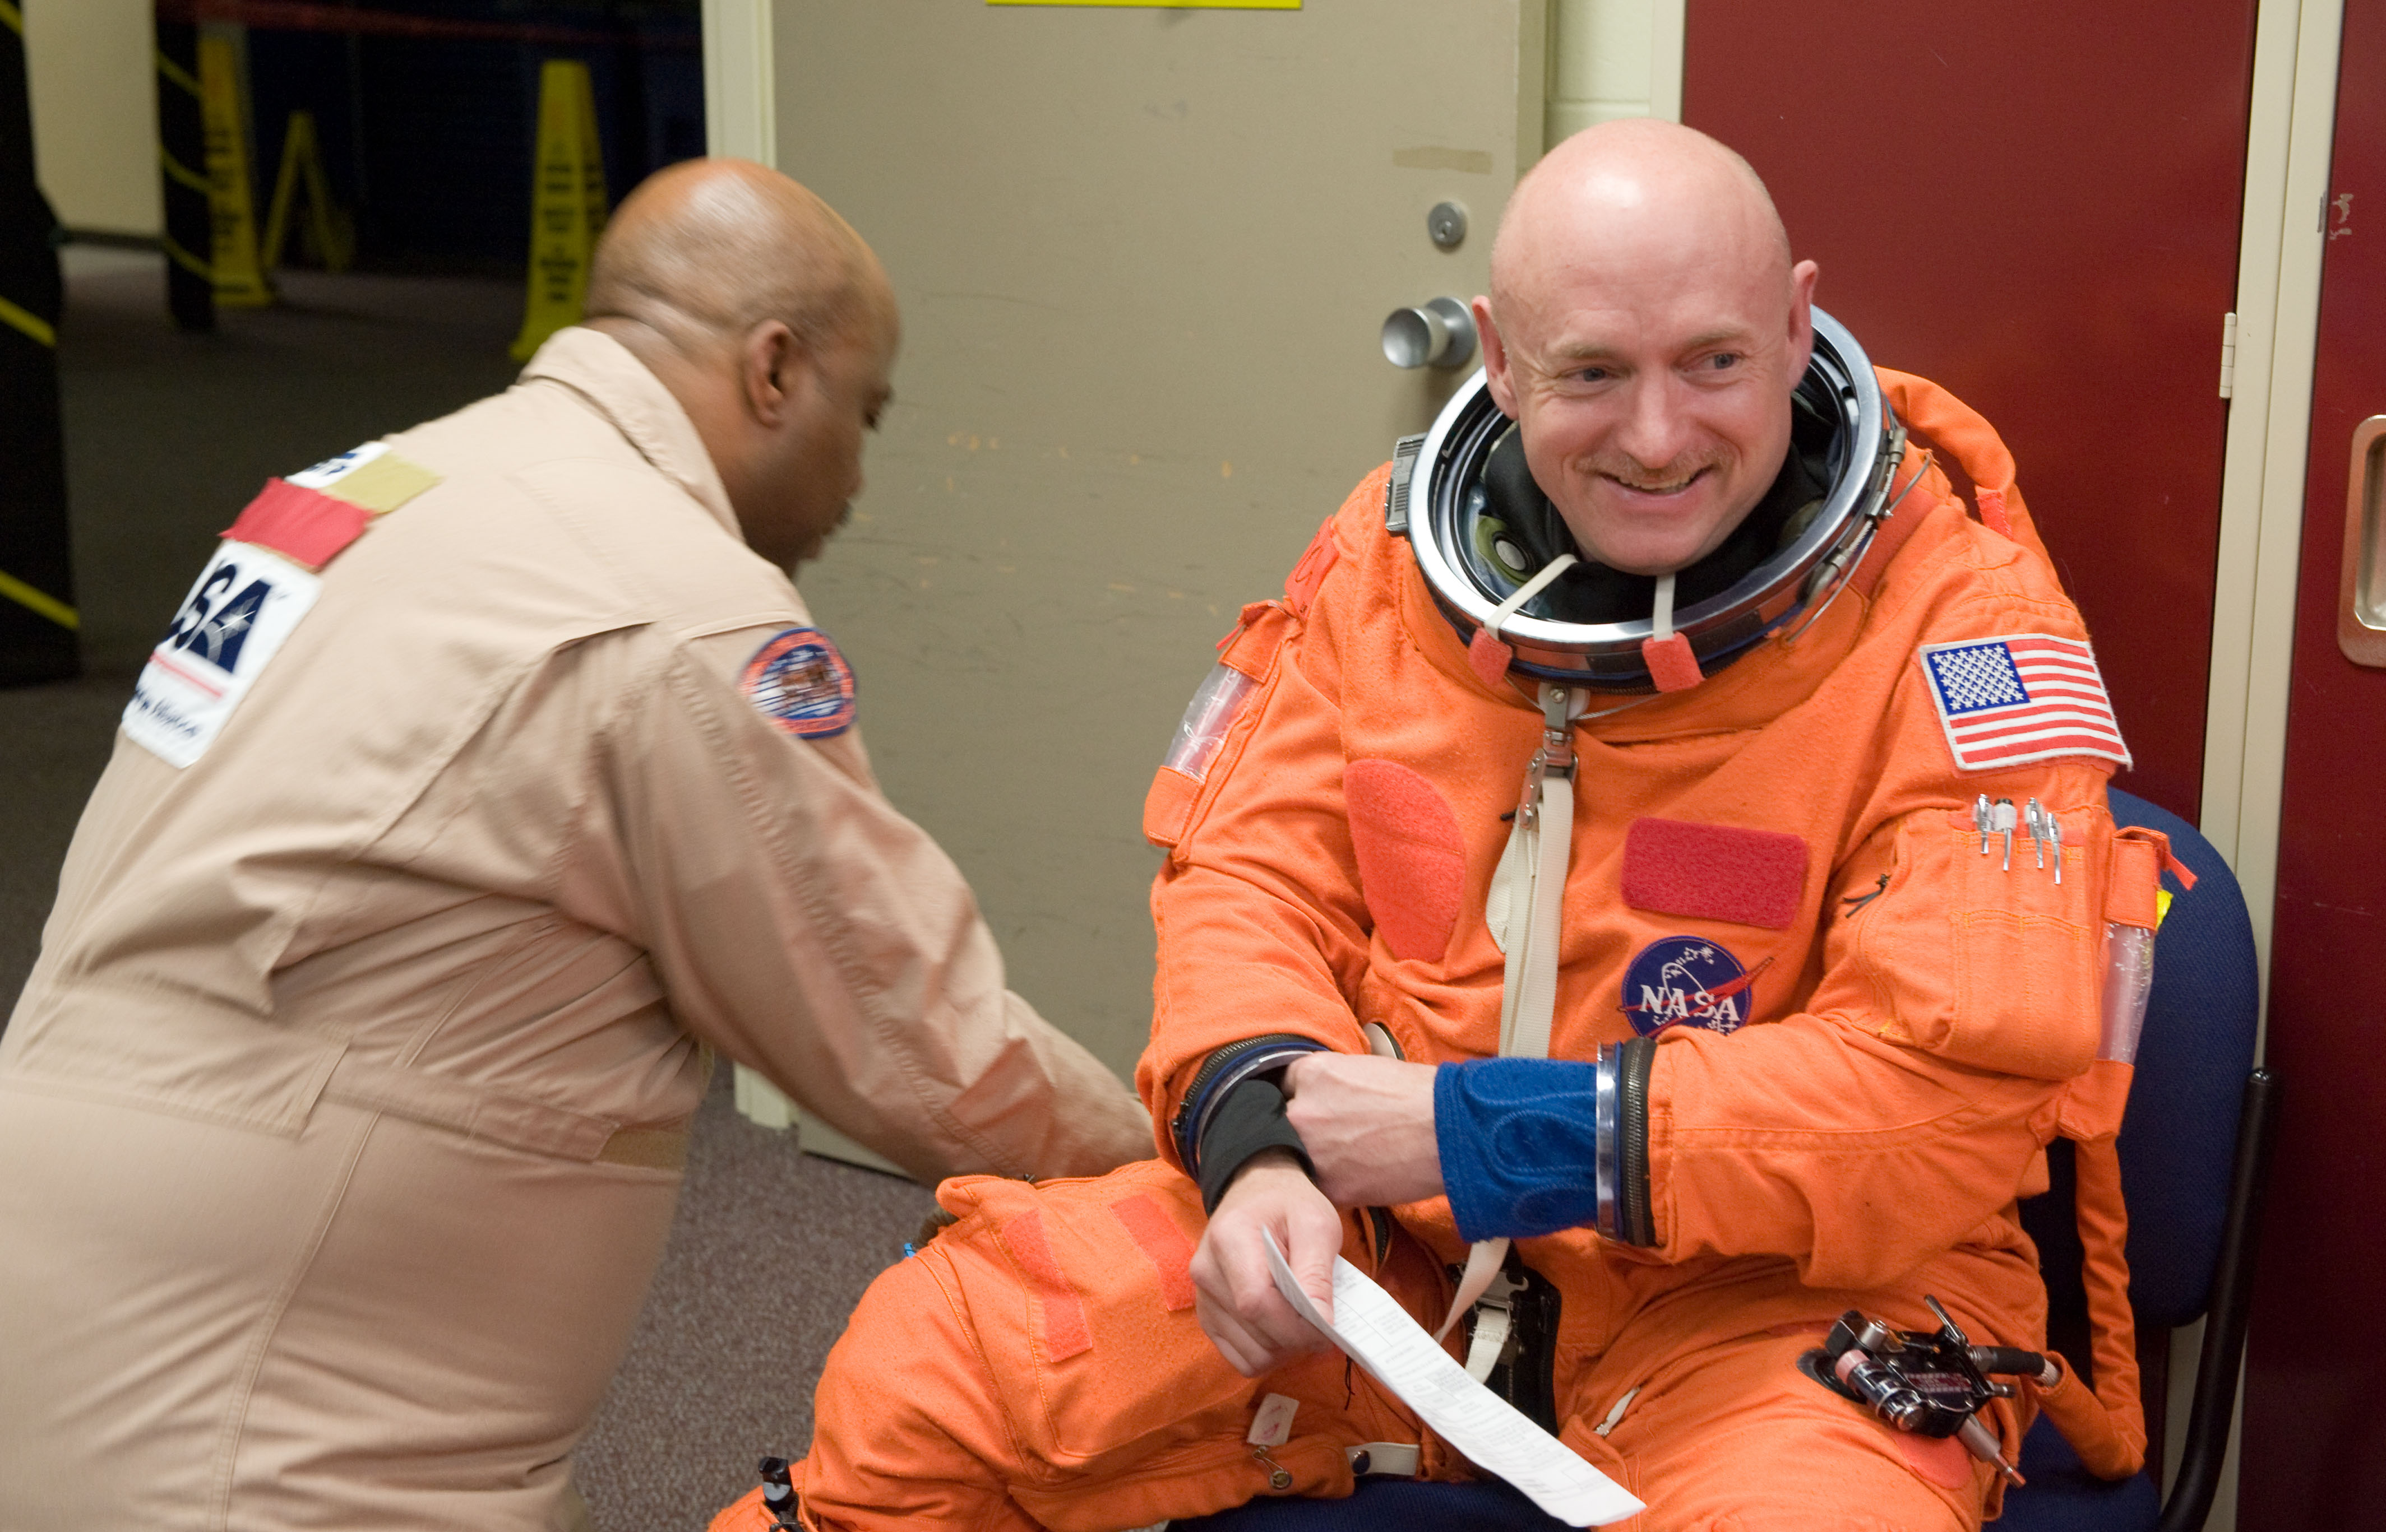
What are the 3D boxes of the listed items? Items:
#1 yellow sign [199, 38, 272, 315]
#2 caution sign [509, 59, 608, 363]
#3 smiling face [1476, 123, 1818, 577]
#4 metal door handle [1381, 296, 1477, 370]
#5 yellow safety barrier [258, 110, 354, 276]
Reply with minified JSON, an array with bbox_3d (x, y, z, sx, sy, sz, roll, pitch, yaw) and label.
[{"bbox_3d":[-3.396,-2.086,12.993,0.310,0.914,0.310,-3,14,-14],"label":"yellow sign"},{"bbox_3d":[-1.917,-1.718,11.443,0.310,0.914,0.310,4,14,16],"label":"caution sign"},{"bbox_3d":[0.243,-0.229,1.990,0.180,0.232,0.205,-4,22,9],"label":"smiling face"},{"bbox_3d":[0.222,-0.404,3.469,0.064,0.064,0.077,10,17,35],"label":"metal door handle"},{"bbox_3d":[-3.429,-2.229,14.328,0.320,0.620,0.290,0,13,-1],"label":"yellow safety barrier"}]

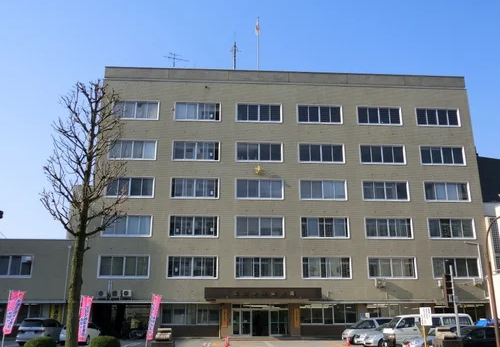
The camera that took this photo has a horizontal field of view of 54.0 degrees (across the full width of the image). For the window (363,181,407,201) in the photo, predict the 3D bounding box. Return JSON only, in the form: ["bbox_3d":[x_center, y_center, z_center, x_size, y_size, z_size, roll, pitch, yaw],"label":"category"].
[{"bbox_3d":[13.468,1.756,48.539,4.680,2.060,0.150,1,-17,-3],"label":"window"}]

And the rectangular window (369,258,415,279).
[{"bbox_3d":[12.879,8.565,44.507,4.464,1.981,0.200,1,-17,-4],"label":"rectangular window"}]

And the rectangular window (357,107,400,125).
[{"bbox_3d":[13.239,-5.852,50.067,4.540,1.970,0.200,1,-17,-3],"label":"rectangular window"}]

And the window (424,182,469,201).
[{"bbox_3d":[19.391,1.846,48.150,4.540,1.970,0.200,1,-17,-3],"label":"window"}]

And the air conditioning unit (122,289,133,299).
[{"bbox_3d":[-10.455,10.321,42.033,0.810,0.660,0.310,1,-17,-4],"label":"air conditioning unit"}]

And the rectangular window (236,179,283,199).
[{"bbox_3d":[0.991,1.553,47.803,4.680,2.060,0.150,1,-17,-3],"label":"rectangular window"}]

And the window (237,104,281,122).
[{"bbox_3d":[0.963,-6.053,49.323,4.540,1.970,0.200,1,-17,-3],"label":"window"}]

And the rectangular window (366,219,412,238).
[{"bbox_3d":[12.871,5.087,45.548,4.464,1.972,0.200,1,-17,-4],"label":"rectangular window"}]

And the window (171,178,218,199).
[{"bbox_3d":[-4.948,1.331,44.346,4.431,1.907,0.200,1,-17,-3],"label":"window"}]

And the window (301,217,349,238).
[{"bbox_3d":[7.122,5.154,46.349,4.540,1.970,0.200,1,-17,-3],"label":"window"}]

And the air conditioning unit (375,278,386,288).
[{"bbox_3d":[11.350,9.540,42.517,0.850,0.720,0.360,1,-17,-3],"label":"air conditioning unit"}]

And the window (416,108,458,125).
[{"bbox_3d":[19.694,-5.849,51.237,4.680,2.090,0.150,1,-17,-3],"label":"window"}]

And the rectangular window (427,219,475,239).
[{"bbox_3d":[19.712,5.424,47.828,4.680,2.070,0.150,1,-17,-3],"label":"rectangular window"}]

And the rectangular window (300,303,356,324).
[{"bbox_3d":[6.716,11.940,41.922,4.792,1.793,0.200,1,-17,-3],"label":"rectangular window"}]

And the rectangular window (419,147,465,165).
[{"bbox_3d":[19.384,-1.749,49.233,4.540,1.970,0.200,1,-17,-3],"label":"rectangular window"}]

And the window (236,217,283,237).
[{"bbox_3d":[0.910,4.893,44.812,4.464,1.972,0.200,1,-17,-4],"label":"window"}]

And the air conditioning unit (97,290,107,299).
[{"bbox_3d":[-12.232,10.064,40.645,0.820,0.660,0.320,1,-17,-3],"label":"air conditioning unit"}]

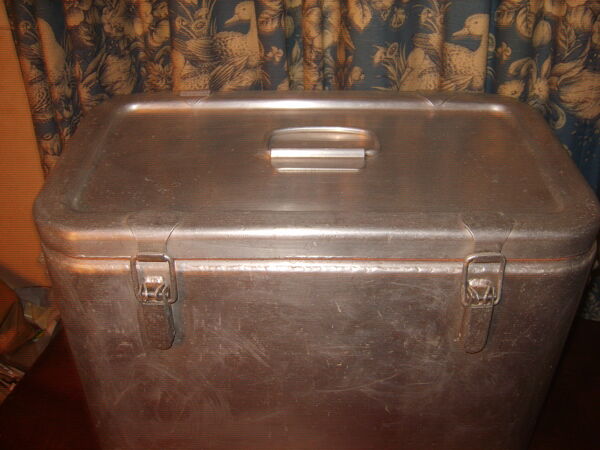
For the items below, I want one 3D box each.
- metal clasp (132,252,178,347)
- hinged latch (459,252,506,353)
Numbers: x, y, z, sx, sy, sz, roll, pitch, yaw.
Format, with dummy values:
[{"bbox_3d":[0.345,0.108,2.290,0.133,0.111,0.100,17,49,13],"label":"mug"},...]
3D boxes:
[{"bbox_3d":[-0.144,0.079,0.606,0.041,0.120,0.023,0,35,0],"label":"metal clasp"},{"bbox_3d":[0.175,0.081,0.607,0.042,0.120,0.023,0,35,0],"label":"hinged latch"}]

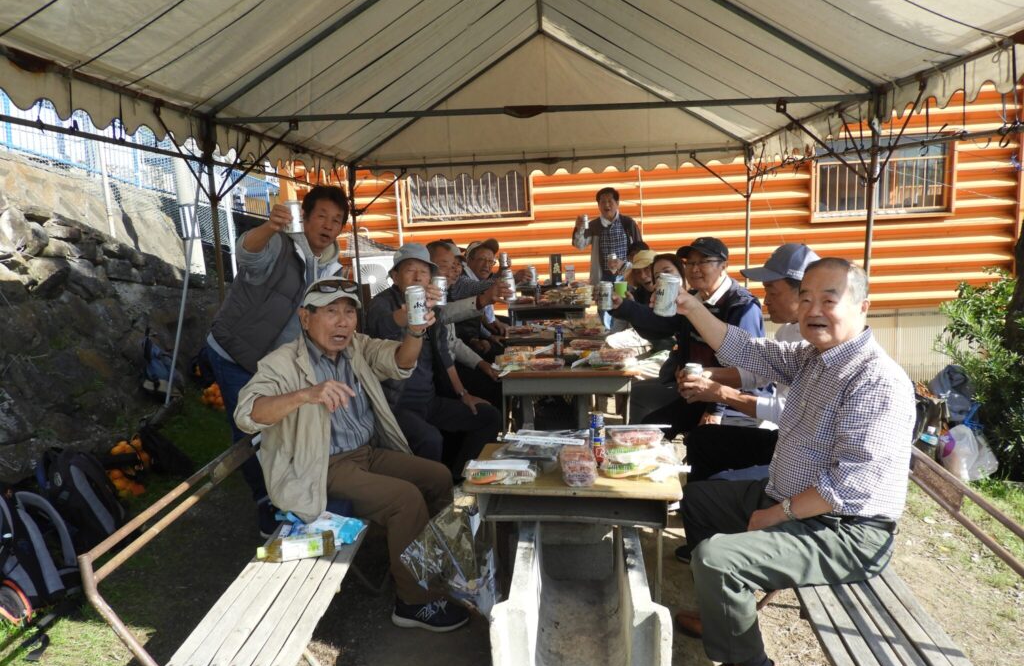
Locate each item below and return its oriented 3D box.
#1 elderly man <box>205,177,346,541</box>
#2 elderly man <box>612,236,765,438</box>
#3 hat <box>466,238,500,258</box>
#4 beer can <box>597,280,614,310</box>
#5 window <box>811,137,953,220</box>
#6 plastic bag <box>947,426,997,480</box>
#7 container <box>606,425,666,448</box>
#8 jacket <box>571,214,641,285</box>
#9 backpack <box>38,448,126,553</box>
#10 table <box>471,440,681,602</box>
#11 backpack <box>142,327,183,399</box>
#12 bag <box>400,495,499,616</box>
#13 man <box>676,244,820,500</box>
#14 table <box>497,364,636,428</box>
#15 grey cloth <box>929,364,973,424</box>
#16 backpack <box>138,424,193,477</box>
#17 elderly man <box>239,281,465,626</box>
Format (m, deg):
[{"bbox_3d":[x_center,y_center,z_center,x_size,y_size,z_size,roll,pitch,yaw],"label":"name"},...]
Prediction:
[{"bbox_3d":[-1.040,0.157,3.140,0.590,1.610,0.590,6,12,43],"label":"elderly man"},{"bbox_3d":[0.834,0.241,3.245,0.660,1.330,0.580,-6,10,-20],"label":"elderly man"},{"bbox_3d":[-0.193,-0.578,4.800,0.260,0.140,0.180,4,11,36],"label":"hat"},{"bbox_3d":[0.448,-0.178,3.380,0.066,0.122,0.066,-2,10,0],"label":"beer can"},{"bbox_3d":[4.291,-1.784,8.200,1.660,0.960,0.150,-2,9,4],"label":"window"},{"bbox_3d":[2.330,0.611,3.600,0.240,0.260,0.200,1,10,22],"label":"plastic bag"},{"bbox_3d":[0.373,0.312,2.130,0.180,0.050,0.120,-2,9,3],"label":"container"},{"bbox_3d":[0.738,-0.635,5.600,0.560,0.630,0.400,-1,9,6],"label":"jacket"},{"bbox_3d":[-1.984,0.778,3.280,0.310,0.460,0.250,-10,12,-36],"label":"backpack"},{"bbox_3d":[0.217,0.755,2.222,0.600,0.720,0.400,-1,10,11],"label":"table"},{"bbox_3d":[-2.609,0.228,5.300,0.200,0.480,0.270,7,13,44],"label":"backpack"},{"bbox_3d":[-0.194,0.689,2.200,0.290,0.360,0.200,-1,9,6],"label":"bag"},{"bbox_3d":[0.960,0.344,2.620,0.750,1.300,0.580,-1,9,7],"label":"man"},{"bbox_3d":[0.299,0.495,3.389,0.620,0.770,0.420,-1,10,7],"label":"table"},{"bbox_3d":[2.656,0.376,4.300,0.270,0.330,0.250,4,11,37],"label":"grey cloth"},{"bbox_3d":[-1.928,0.654,3.950,0.290,0.310,0.270,-9,11,-37],"label":"backpack"},{"bbox_3d":[-0.528,0.451,2.507,0.622,1.288,0.622,6,13,41],"label":"elderly man"}]

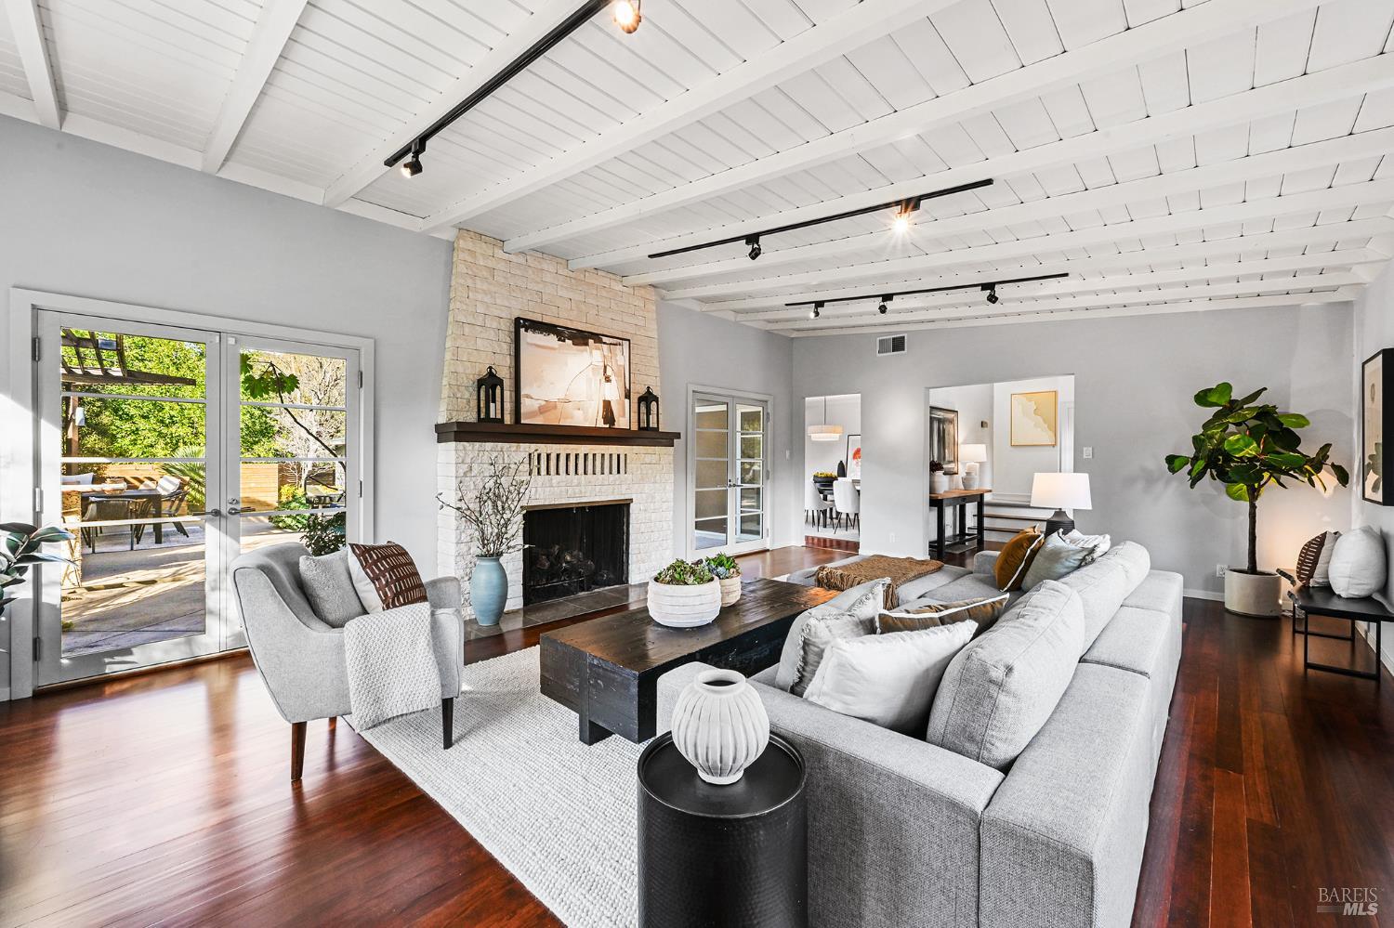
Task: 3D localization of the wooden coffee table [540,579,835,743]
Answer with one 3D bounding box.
[{"bbox_3d":[0.102,1.010,2.992,0.700,0.395,1.750,0,0,43],"label":"wooden coffee table"}]

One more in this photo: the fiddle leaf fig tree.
[{"bbox_3d":[4.392,0.121,4.300,1.020,1.560,0.780,0,0,43],"label":"fiddle leaf fig tree"}]

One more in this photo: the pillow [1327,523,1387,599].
[{"bbox_3d":[4.324,0.632,3.550,0.200,0.470,0.480,15,11,43],"label":"pillow"}]

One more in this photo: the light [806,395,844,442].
[{"bbox_3d":[2.258,-0.826,9.498,0.600,0.880,0.600,0,0,0],"label":"light"}]

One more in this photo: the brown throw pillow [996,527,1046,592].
[{"bbox_3d":[2.017,0.583,3.389,0.170,0.460,0.470,34,16,25],"label":"brown throw pillow"}]

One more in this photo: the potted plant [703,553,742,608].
[{"bbox_3d":[0.139,0.668,3.201,0.262,0.305,0.262,0,0,0],"label":"potted plant"}]

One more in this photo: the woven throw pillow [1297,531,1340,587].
[{"bbox_3d":[4.322,0.635,3.739,0.430,0.420,0.160,0,12,-34],"label":"woven throw pillow"}]

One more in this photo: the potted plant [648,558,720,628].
[{"bbox_3d":[-0.067,0.664,2.861,0.385,0.315,0.385,0,0,0],"label":"potted plant"}]

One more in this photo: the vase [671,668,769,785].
[{"bbox_3d":[0.053,0.598,1.231,0.220,0.218,0.220,0,0,0],"label":"vase"}]

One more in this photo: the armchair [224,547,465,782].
[{"bbox_3d":[-1.507,0.802,2.499,0.785,0.857,0.730,0,0,-22],"label":"armchair"}]

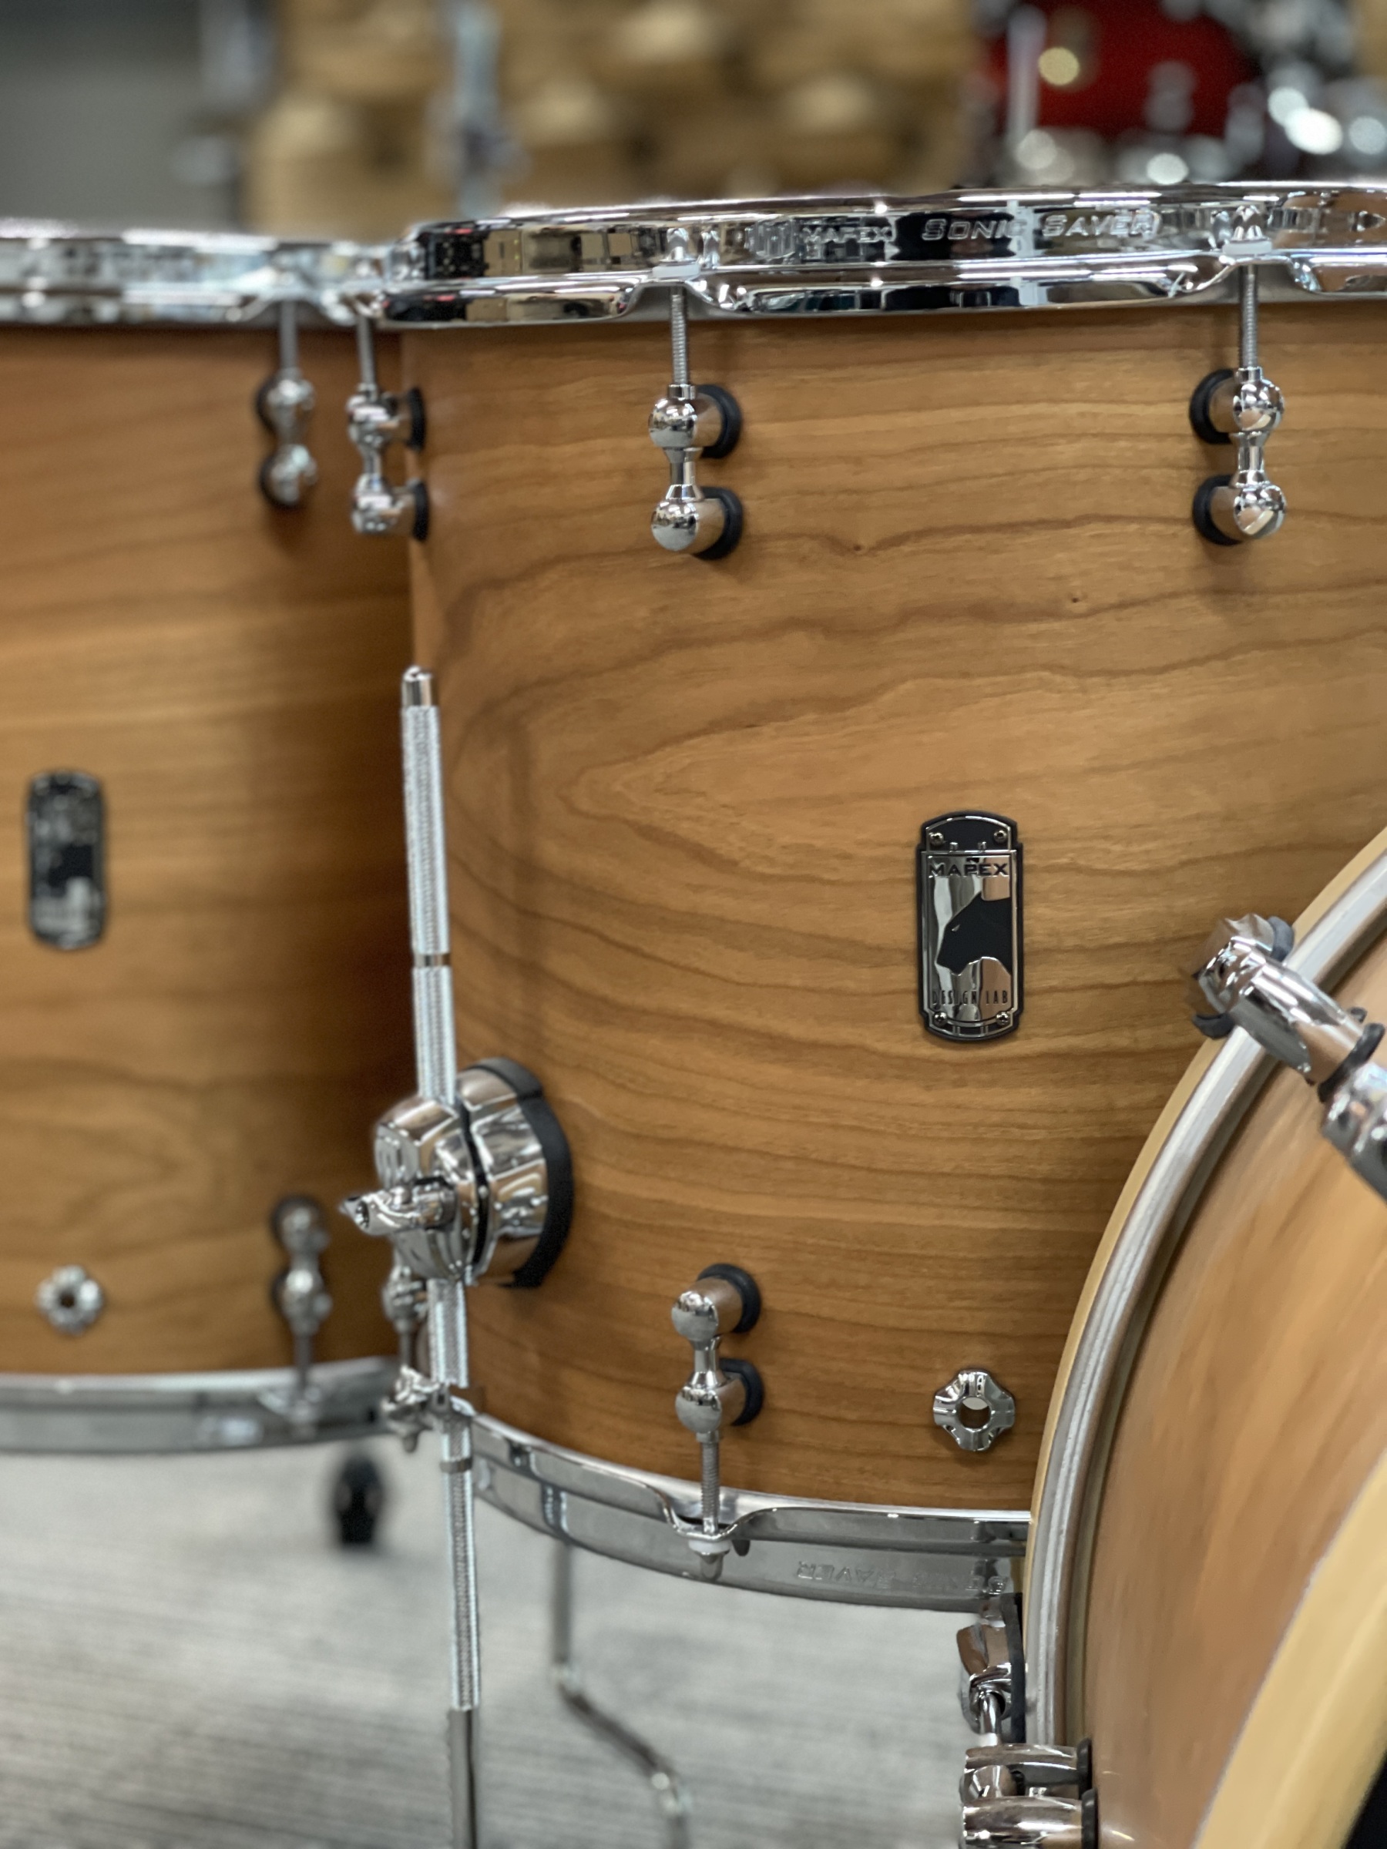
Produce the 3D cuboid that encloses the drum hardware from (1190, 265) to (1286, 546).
[{"bbox_3d":[0.140,-0.131,0.866,0.019,0.071,0.024,-5,10,-16],"label":"drum hardware"}]

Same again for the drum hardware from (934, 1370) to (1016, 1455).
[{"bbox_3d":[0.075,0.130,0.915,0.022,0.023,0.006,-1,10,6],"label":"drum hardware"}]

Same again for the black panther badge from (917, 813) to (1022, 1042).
[{"bbox_3d":[0.072,0.001,0.893,0.028,0.061,0.004,-1,10,6],"label":"black panther badge"}]

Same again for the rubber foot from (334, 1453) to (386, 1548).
[{"bbox_3d":[-0.170,0.291,1.730,0.027,0.048,0.027,-1,10,0],"label":"rubber foot"}]

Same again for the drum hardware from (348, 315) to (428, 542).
[{"bbox_3d":[-0.091,-0.146,0.991,0.024,0.071,0.019,-5,10,-16],"label":"drum hardware"}]

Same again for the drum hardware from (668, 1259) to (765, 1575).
[{"bbox_3d":[0.006,0.136,0.928,0.019,0.085,0.024,4,11,28],"label":"drum hardware"}]

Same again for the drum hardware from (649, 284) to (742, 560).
[{"bbox_3d":[-0.002,-0.129,0.882,0.019,0.071,0.024,4,11,28],"label":"drum hardware"}]

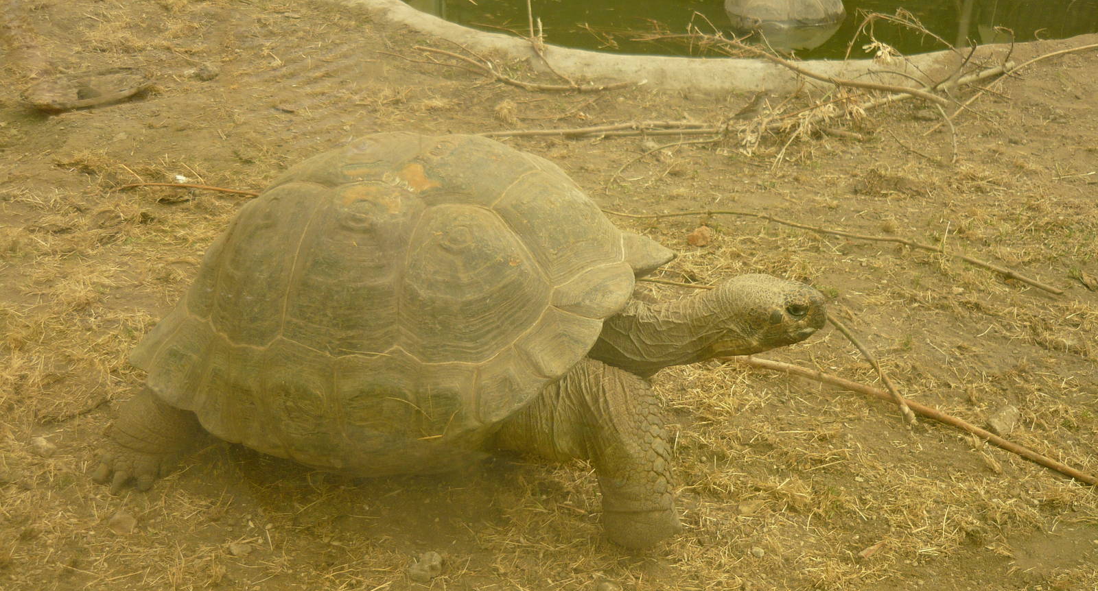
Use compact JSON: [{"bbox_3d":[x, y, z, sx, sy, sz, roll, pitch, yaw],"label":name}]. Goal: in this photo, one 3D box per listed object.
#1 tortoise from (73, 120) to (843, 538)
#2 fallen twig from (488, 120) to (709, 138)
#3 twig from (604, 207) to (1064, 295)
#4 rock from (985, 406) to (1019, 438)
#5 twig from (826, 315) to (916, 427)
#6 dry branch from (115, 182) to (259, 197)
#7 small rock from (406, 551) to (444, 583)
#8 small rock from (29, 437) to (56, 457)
[{"bbox_3d":[-0.220,0.034,2.204,1.480,0.730,0.800,6,29,11],"label":"tortoise"},{"bbox_3d":[0.186,-0.624,3.960,0.932,0.050,0.161,-3,28,-5],"label":"fallen twig"},{"bbox_3d":[0.800,-0.173,3.093,1.348,0.050,0.189,12,30,22],"label":"twig"},{"bbox_3d":[0.976,0.271,2.252,0.072,0.043,0.072,14,30,24],"label":"rock"},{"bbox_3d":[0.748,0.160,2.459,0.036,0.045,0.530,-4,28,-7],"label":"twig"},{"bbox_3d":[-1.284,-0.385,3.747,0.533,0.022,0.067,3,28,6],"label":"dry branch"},{"bbox_3d":[-0.218,0.482,1.852,0.064,0.038,0.064,-4,28,-8],"label":"small rock"},{"bbox_3d":[-1.150,0.342,2.372,0.056,0.032,0.042,0,28,0],"label":"small rock"}]

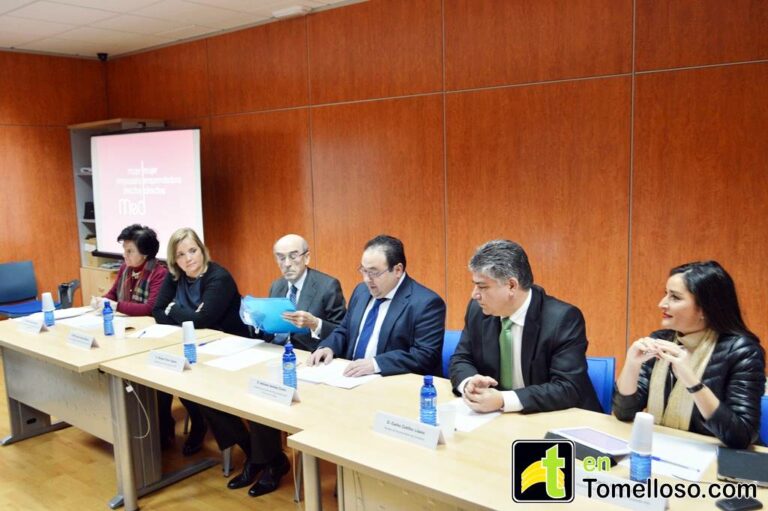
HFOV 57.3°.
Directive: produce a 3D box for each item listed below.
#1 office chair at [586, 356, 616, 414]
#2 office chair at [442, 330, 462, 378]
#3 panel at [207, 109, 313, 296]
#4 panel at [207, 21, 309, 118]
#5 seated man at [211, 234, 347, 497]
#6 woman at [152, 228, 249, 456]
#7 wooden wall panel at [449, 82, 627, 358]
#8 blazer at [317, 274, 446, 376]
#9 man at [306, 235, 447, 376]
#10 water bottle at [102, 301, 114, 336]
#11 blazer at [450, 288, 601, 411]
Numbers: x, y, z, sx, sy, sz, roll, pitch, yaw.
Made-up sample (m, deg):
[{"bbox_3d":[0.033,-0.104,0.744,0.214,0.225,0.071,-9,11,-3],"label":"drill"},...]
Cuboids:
[{"bbox_3d":[0.598,0.818,2.871,0.500,0.810,0.550,5,10,40],"label":"office chair"},{"bbox_3d":[0.075,0.811,3.452,0.520,0.830,0.600,5,10,40],"label":"office chair"},{"bbox_3d":[-0.975,-0.137,5.762,1.224,2.036,0.040,5,10,40],"label":"panel"},{"bbox_3d":[-1.007,-1.470,5.590,1.224,0.653,0.040,5,10,40],"label":"panel"},{"bbox_3d":[-0.519,0.556,3.654,0.640,1.310,0.700,5,10,40],"label":"seated man"},{"bbox_3d":[-1.092,0.510,4.173,0.610,1.295,0.600,5,10,40],"label":"woman"},{"bbox_3d":[0.877,0.022,4.197,1.202,2.036,0.040,5,10,40],"label":"wooden wall panel"},{"bbox_3d":[-0.016,0.413,3.311,0.630,0.660,0.560,5,10,40],"label":"blazer"},{"bbox_3d":[-0.038,0.581,3.302,0.650,1.330,0.660,5,10,40],"label":"man"},{"bbox_3d":[-1.464,0.335,3.749,0.060,0.180,0.060,5,10,40],"label":"water bottle"},{"bbox_3d":[0.542,0.460,2.804,0.580,0.670,0.580,5,10,40],"label":"blazer"}]

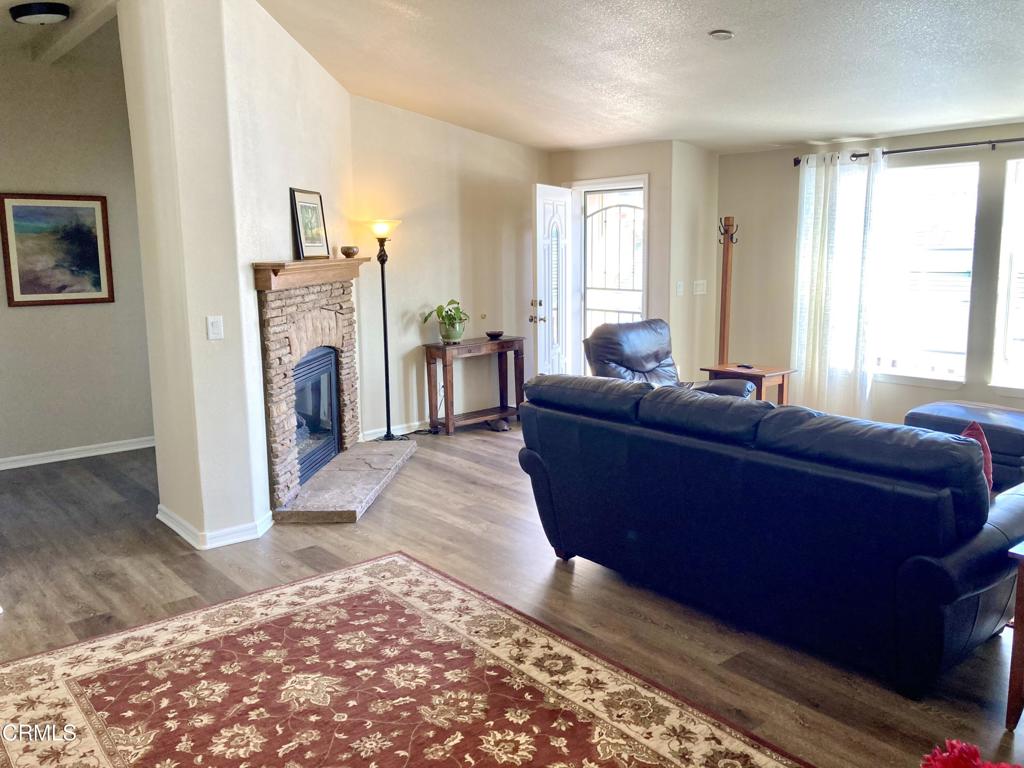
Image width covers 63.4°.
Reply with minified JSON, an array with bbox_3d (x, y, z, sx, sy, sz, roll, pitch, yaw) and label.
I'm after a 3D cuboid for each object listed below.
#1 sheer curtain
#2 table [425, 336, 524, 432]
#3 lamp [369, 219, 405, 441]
[{"bbox_3d":[2.489,-0.676,6.415,0.120,2.150,0.700,-9,12,-41],"label":"sheer curtain"},{"bbox_3d":[-0.311,0.002,7.211,0.930,0.732,0.340,-9,12,-41],"label":"table"},{"bbox_3d":[-1.000,-0.404,6.553,0.310,1.755,0.310,-1,9,0],"label":"lamp"}]

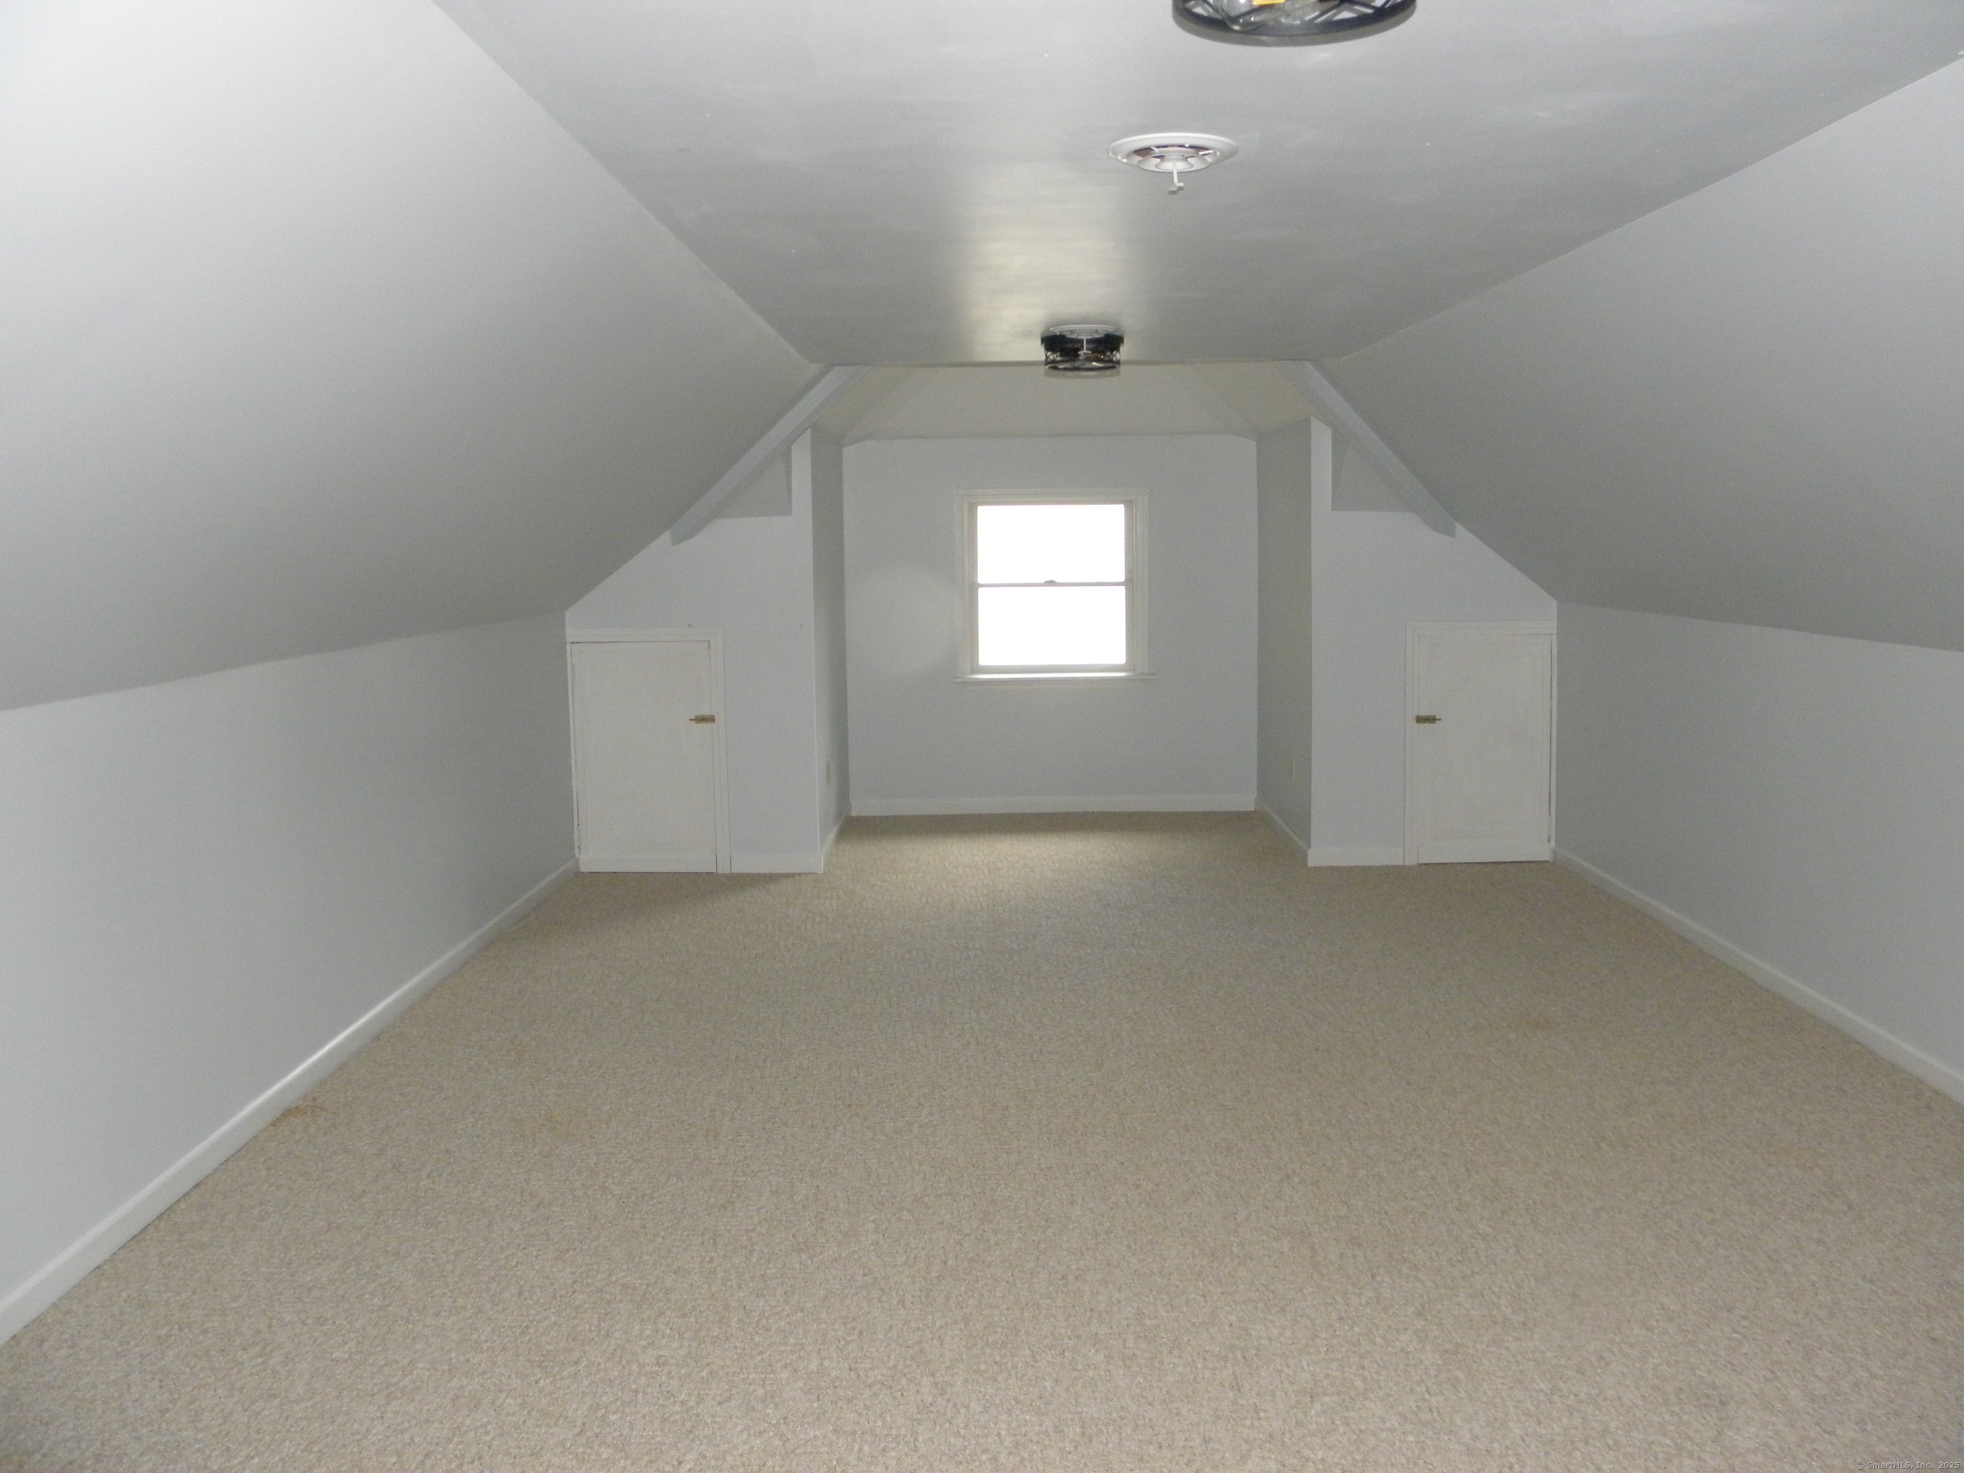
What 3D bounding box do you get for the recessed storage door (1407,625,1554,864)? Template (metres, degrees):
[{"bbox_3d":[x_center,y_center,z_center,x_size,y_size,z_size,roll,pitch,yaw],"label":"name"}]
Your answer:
[{"bbox_3d":[2.300,0.033,7.359,0.701,1.130,0.050,-1,7,1],"label":"recessed storage door"}]

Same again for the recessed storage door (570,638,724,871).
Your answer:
[{"bbox_3d":[-1.542,0.089,7.396,0.711,1.108,0.050,-1,7,1],"label":"recessed storage door"}]

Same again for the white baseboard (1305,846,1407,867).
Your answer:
[{"bbox_3d":[1.746,0.559,7.423,0.453,0.086,0.016,-1,7,1],"label":"white baseboard"}]

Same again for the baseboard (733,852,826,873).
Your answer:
[{"bbox_3d":[-0.959,0.593,7.448,0.434,0.086,0.016,-1,7,1],"label":"baseboard"}]

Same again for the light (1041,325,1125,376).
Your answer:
[{"bbox_3d":[0.319,-1.222,4.999,0.267,0.110,0.267,-1,7,1],"label":"light"}]

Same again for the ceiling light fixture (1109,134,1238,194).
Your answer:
[{"bbox_3d":[0.322,-0.954,2.669,0.216,0.060,0.217,-1,7,1],"label":"ceiling light fixture"}]

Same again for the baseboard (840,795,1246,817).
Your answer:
[{"bbox_3d":[0.405,0.387,8.922,2.277,0.088,0.016,-1,7,1],"label":"baseboard"}]

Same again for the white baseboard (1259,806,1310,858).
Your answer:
[{"bbox_3d":[1.526,0.468,8.160,0.016,0.088,1.498,-1,7,1],"label":"white baseboard"}]

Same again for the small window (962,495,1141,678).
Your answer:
[{"bbox_3d":[0.385,-0.827,8.776,0.981,1.003,0.090,-1,7,1],"label":"small window"}]

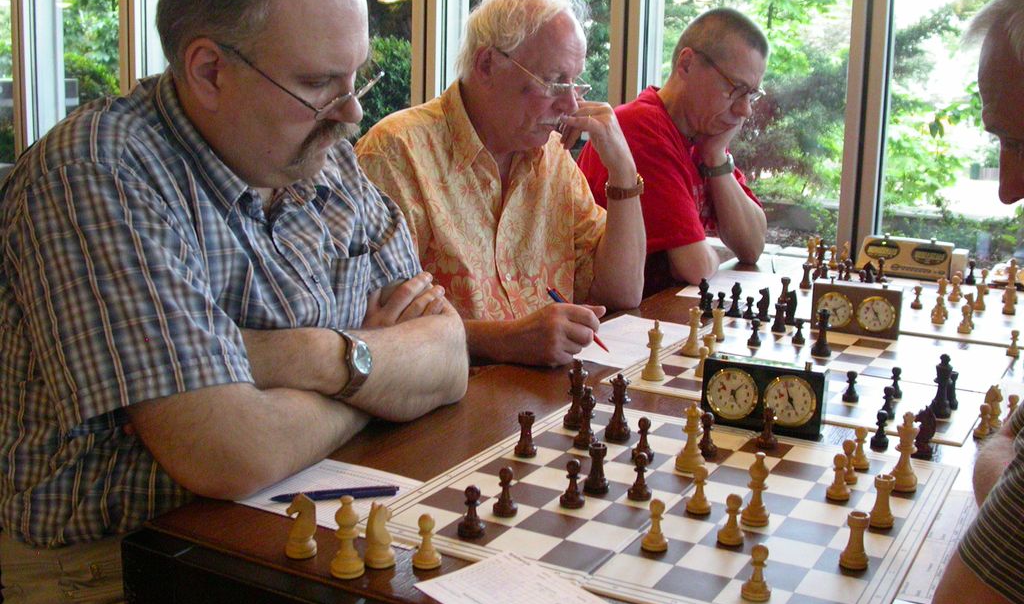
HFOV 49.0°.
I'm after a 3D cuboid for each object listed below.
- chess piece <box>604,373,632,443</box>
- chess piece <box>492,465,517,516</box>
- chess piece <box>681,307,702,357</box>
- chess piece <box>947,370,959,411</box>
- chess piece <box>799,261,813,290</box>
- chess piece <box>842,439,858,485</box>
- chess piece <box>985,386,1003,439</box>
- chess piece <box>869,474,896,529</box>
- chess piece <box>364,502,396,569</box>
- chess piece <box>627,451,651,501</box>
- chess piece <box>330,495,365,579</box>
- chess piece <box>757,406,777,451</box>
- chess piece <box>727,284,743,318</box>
[{"bbox_3d":[0.127,0.124,1.325,0.031,0.079,0.031,1,12,0],"label":"chess piece"},{"bbox_3d":[-0.006,0.190,1.136,0.025,0.048,0.025,1,12,0],"label":"chess piece"},{"bbox_3d":[0.284,0.045,1.773,0.032,0.077,0.032,2,12,9],"label":"chess piece"},{"bbox_3d":[0.590,0.118,1.510,0.026,0.052,0.026,7,14,29],"label":"chess piece"},{"bbox_3d":[0.610,-0.052,2.326,0.025,0.049,0.025,4,12,15],"label":"chess piece"},{"bbox_3d":[0.365,0.171,1.214,0.026,0.048,0.026,7,14,29],"label":"chess piece"},{"bbox_3d":[0.622,0.134,1.444,0.027,0.058,0.027,9,14,33],"label":"chess piece"},{"bbox_3d":[0.357,0.190,1.078,0.027,0.051,0.027,8,13,29],"label":"chess piece"},{"bbox_3d":[-0.120,0.211,1.028,0.027,0.059,0.027,9,14,34],"label":"chess piece"},{"bbox_3d":[0.134,0.179,1.163,0.026,0.049,0.026,1,12,0],"label":"chess piece"},{"bbox_3d":[-0.148,0.208,1.005,0.029,0.074,0.029,1,12,0],"label":"chess piece"},{"bbox_3d":[0.308,0.149,1.347,0.025,0.051,0.025,7,14,29],"label":"chess piece"},{"bbox_3d":[0.401,-0.002,2.027,0.029,0.069,0.029,7,14,29],"label":"chess piece"}]

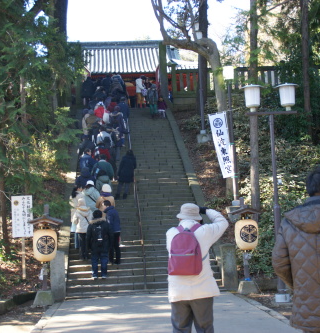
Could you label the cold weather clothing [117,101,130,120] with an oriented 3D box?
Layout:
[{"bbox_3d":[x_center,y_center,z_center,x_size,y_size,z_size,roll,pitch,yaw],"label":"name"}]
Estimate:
[{"bbox_3d":[-1.662,-2.523,28.300,0.520,0.780,0.360,-2,-7,-5],"label":"cold weather clothing"}]

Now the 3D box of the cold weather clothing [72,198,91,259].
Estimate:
[{"bbox_3d":[-2.059,1.646,16.450,0.480,1.570,0.360,-3,-6,1],"label":"cold weather clothing"}]

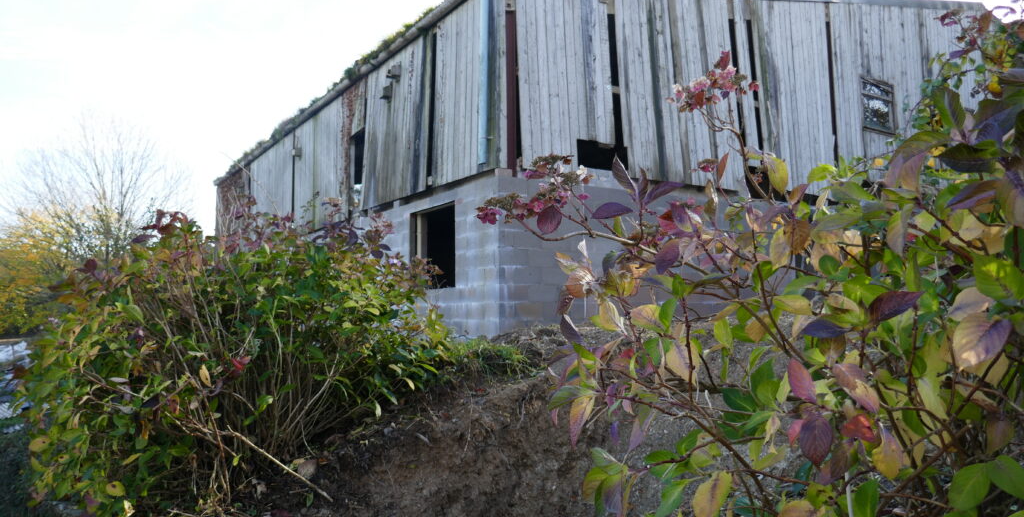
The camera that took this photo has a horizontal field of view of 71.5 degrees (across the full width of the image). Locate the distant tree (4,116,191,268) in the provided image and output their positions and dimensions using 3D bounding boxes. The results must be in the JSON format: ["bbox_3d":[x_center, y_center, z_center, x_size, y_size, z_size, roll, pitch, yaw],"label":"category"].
[{"bbox_3d":[-18.650,-1.575,32.000,8.600,9.600,8.200,2,-4,-27],"label":"distant tree"}]

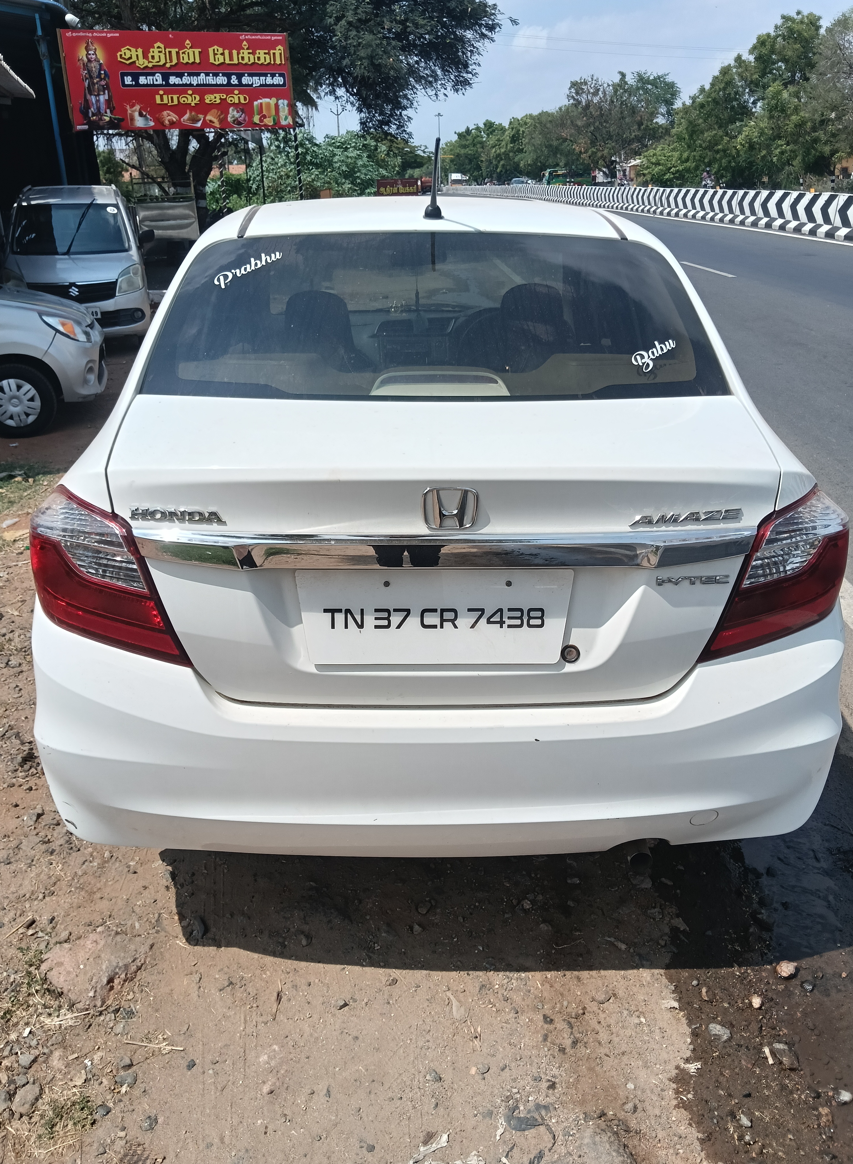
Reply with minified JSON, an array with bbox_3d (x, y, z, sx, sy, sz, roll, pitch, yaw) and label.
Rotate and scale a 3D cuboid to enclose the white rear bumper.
[{"bbox_3d":[0.037,0.280,1.939,1.640,0.460,0.430,0,24,-1],"label":"white rear bumper"}]

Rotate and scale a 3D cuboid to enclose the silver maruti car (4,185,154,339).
[{"bbox_3d":[-3.951,-3.635,10.451,1.500,1.690,3.600,-7,25,-15],"label":"silver maruti car"}]

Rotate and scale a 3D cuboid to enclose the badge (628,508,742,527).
[{"bbox_3d":[0.471,-0.116,1.644,0.205,0.026,0.010,-4,24,-10],"label":"badge"}]

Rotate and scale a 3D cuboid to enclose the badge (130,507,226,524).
[{"bbox_3d":[-0.446,-0.117,1.632,0.174,0.025,0.010,4,24,10],"label":"badge"}]

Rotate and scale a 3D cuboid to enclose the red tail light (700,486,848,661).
[{"bbox_3d":[0.682,-0.025,1.802,0.320,0.290,0.250,-5,24,-12],"label":"red tail light"}]

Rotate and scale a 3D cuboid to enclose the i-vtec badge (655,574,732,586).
[{"bbox_3d":[0.499,-0.003,1.699,0.138,0.020,0.008,-2,24,-5],"label":"i-vtec badge"}]

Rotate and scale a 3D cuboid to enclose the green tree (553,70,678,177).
[{"bbox_3d":[16.781,-40.525,80.486,10.300,9.200,9.000,4,24,9],"label":"green tree"}]

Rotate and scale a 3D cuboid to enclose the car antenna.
[{"bbox_3d":[0.019,-1.065,2.416,0.055,0.200,0.160,0,24,-1],"label":"car antenna"}]

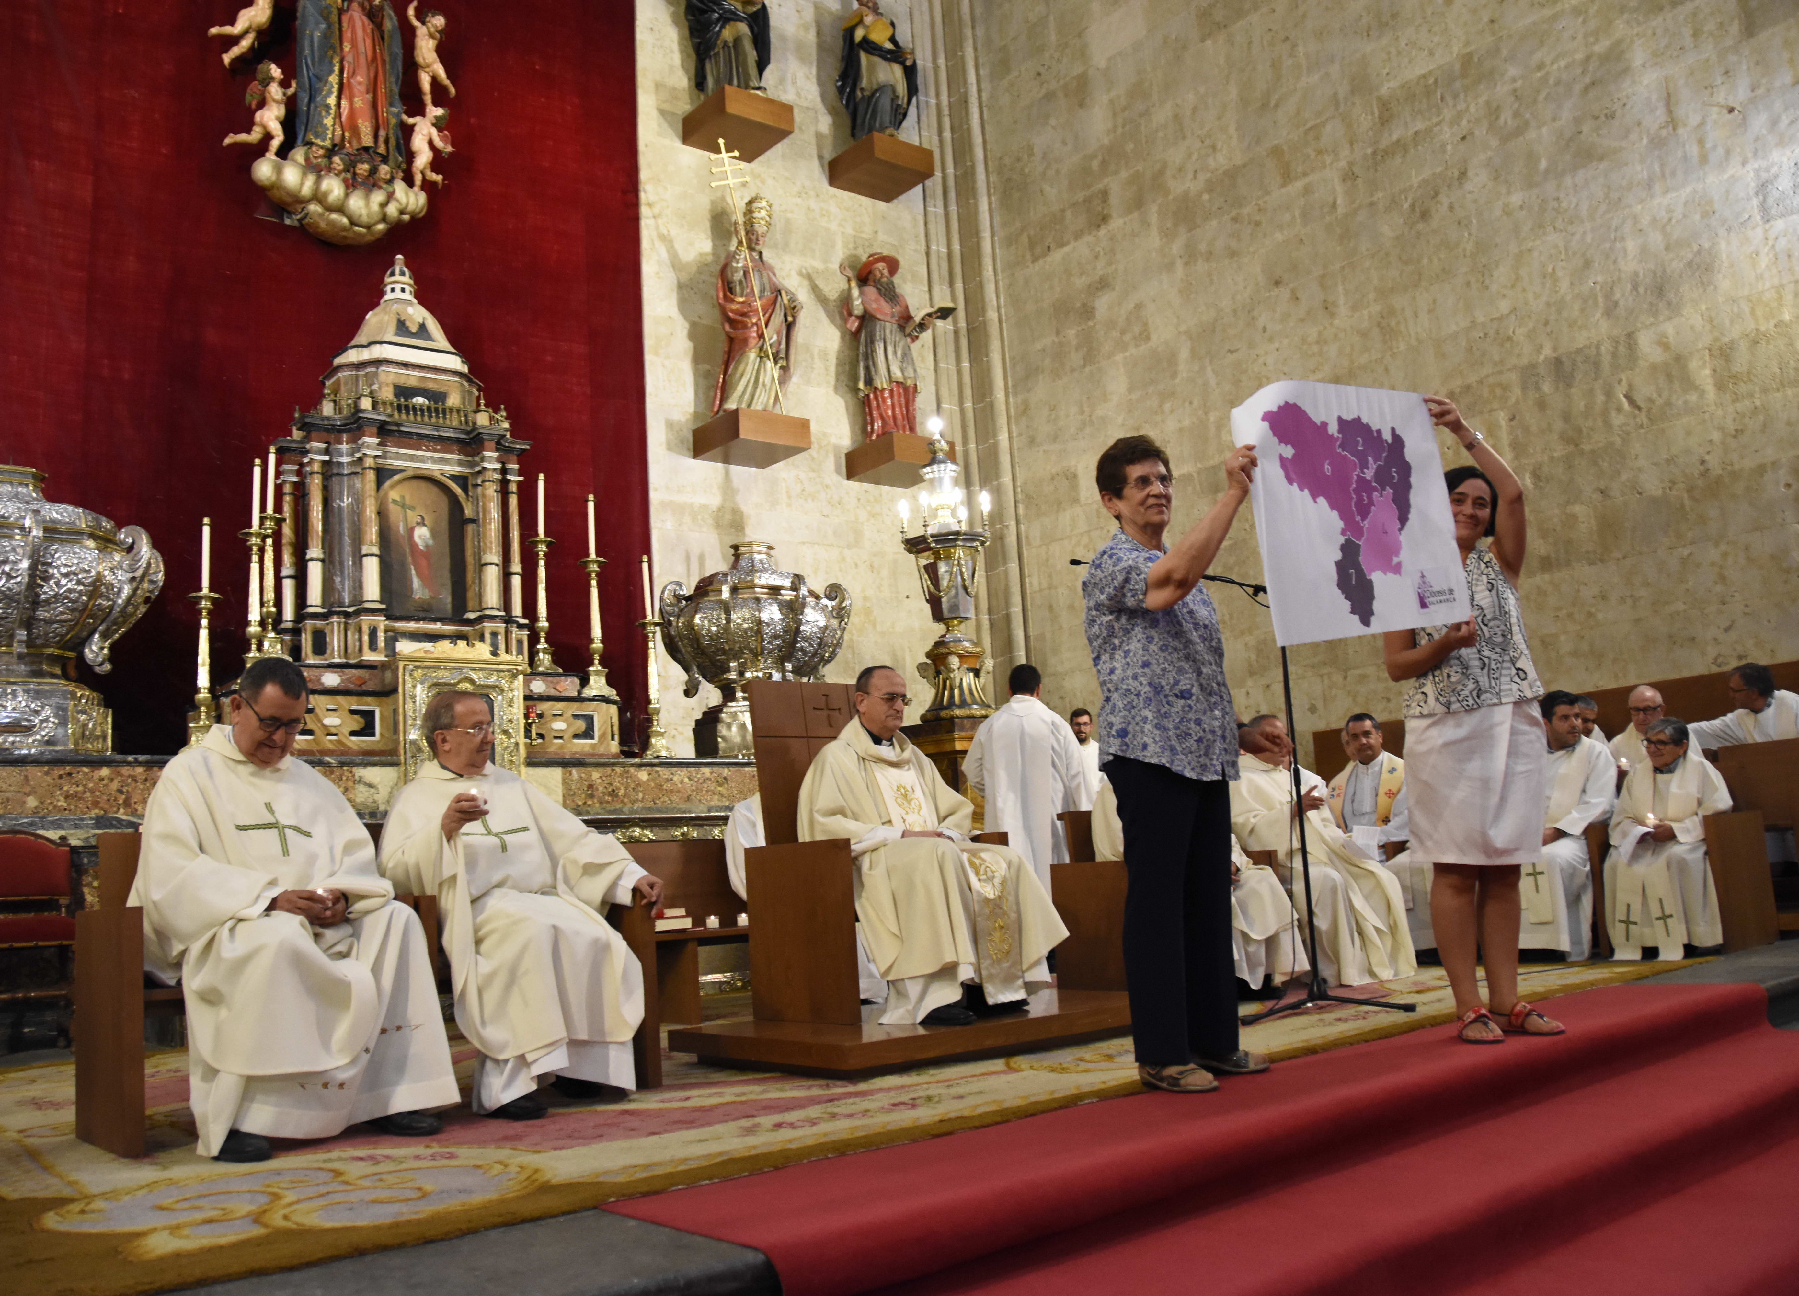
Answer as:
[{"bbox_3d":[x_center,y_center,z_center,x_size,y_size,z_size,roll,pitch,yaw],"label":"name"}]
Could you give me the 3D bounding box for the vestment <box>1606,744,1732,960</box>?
[{"bbox_3d":[3.372,0.780,6.409,0.600,1.090,0.780,-12,-12,43],"label":"vestment"}]

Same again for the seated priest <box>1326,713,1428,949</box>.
[{"bbox_3d":[2.392,0.930,7.526,0.662,1.242,0.835,-11,-11,41],"label":"seated priest"}]

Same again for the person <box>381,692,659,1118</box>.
[{"bbox_3d":[-1.149,0.685,4.294,0.753,1.232,0.865,2,-10,-34],"label":"person"}]

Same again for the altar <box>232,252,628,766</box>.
[{"bbox_3d":[-3.130,-0.877,9.191,2.350,3.250,0.950,3,-11,-39],"label":"altar"}]

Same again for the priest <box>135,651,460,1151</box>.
[{"bbox_3d":[-1.575,0.609,3.747,0.720,1.230,0.820,3,-11,-39],"label":"priest"}]

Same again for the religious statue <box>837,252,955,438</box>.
[{"bbox_3d":[-0.021,-2.459,12.133,0.600,1.600,0.620,3,-11,-39],"label":"religious statue"}]

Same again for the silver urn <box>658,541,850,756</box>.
[{"bbox_3d":[-1.020,0.024,10.512,1.320,1.600,1.320,-4,-9,-1],"label":"silver urn"}]

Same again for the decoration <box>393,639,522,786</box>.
[{"bbox_3d":[-2.627,0.484,8.787,0.774,1.059,0.204,3,-11,-38],"label":"decoration"}]

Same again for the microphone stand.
[{"bbox_3d":[1.133,0.493,5.128,1.050,1.540,0.580,-7,-9,20],"label":"microphone stand"}]

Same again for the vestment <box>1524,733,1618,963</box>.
[{"bbox_3d":[3.050,0.879,6.806,0.750,1.020,0.620,3,-11,-39],"label":"vestment"}]

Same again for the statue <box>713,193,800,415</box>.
[{"bbox_3d":[-1.155,-2.595,11.349,0.580,1.780,0.460,3,-11,-39],"label":"statue"}]

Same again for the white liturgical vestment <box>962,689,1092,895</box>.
[{"bbox_3d":[0.705,0.849,7.594,0.631,1.649,0.458,-3,-9,-8],"label":"white liturgical vestment"}]

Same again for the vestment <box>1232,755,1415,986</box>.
[{"bbox_3d":[1.746,0.921,6.364,0.712,0.987,0.835,2,-10,-34],"label":"vestment"}]

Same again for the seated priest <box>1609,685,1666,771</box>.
[{"bbox_3d":[3.934,0.814,7.613,0.750,1.220,0.600,3,-11,-39],"label":"seated priest"}]

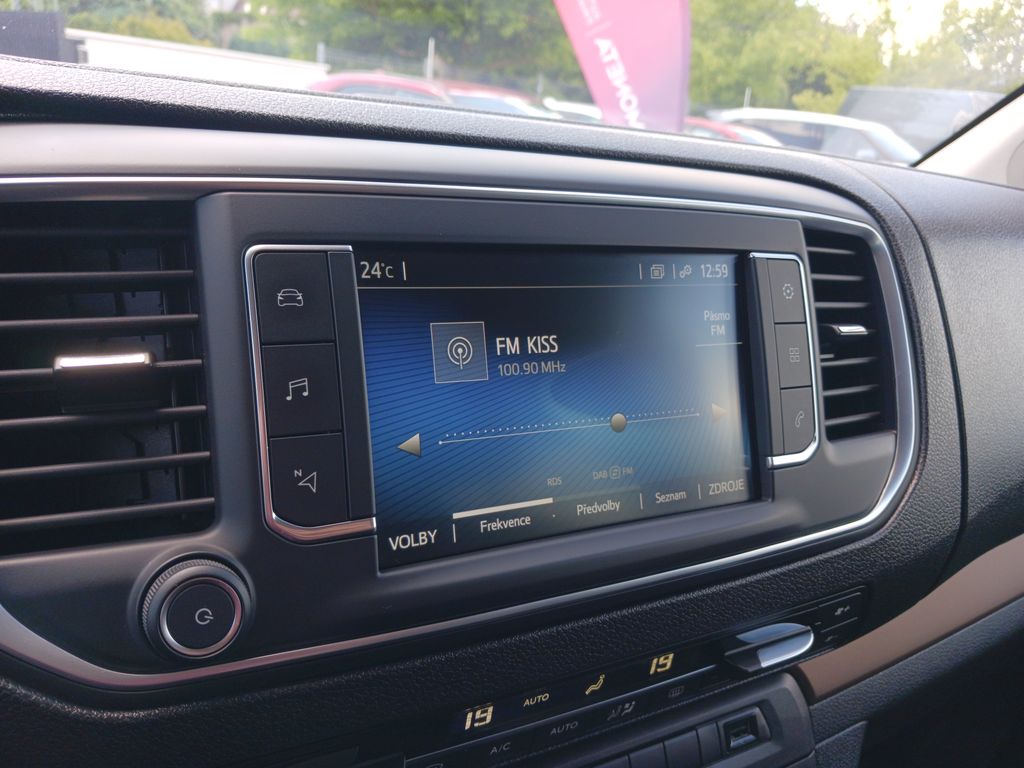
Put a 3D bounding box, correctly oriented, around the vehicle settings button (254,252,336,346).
[{"bbox_3d":[-0.059,-0.023,0.215,0.020,0.024,0.005,-4,-1,-29],"label":"vehicle settings button"}]

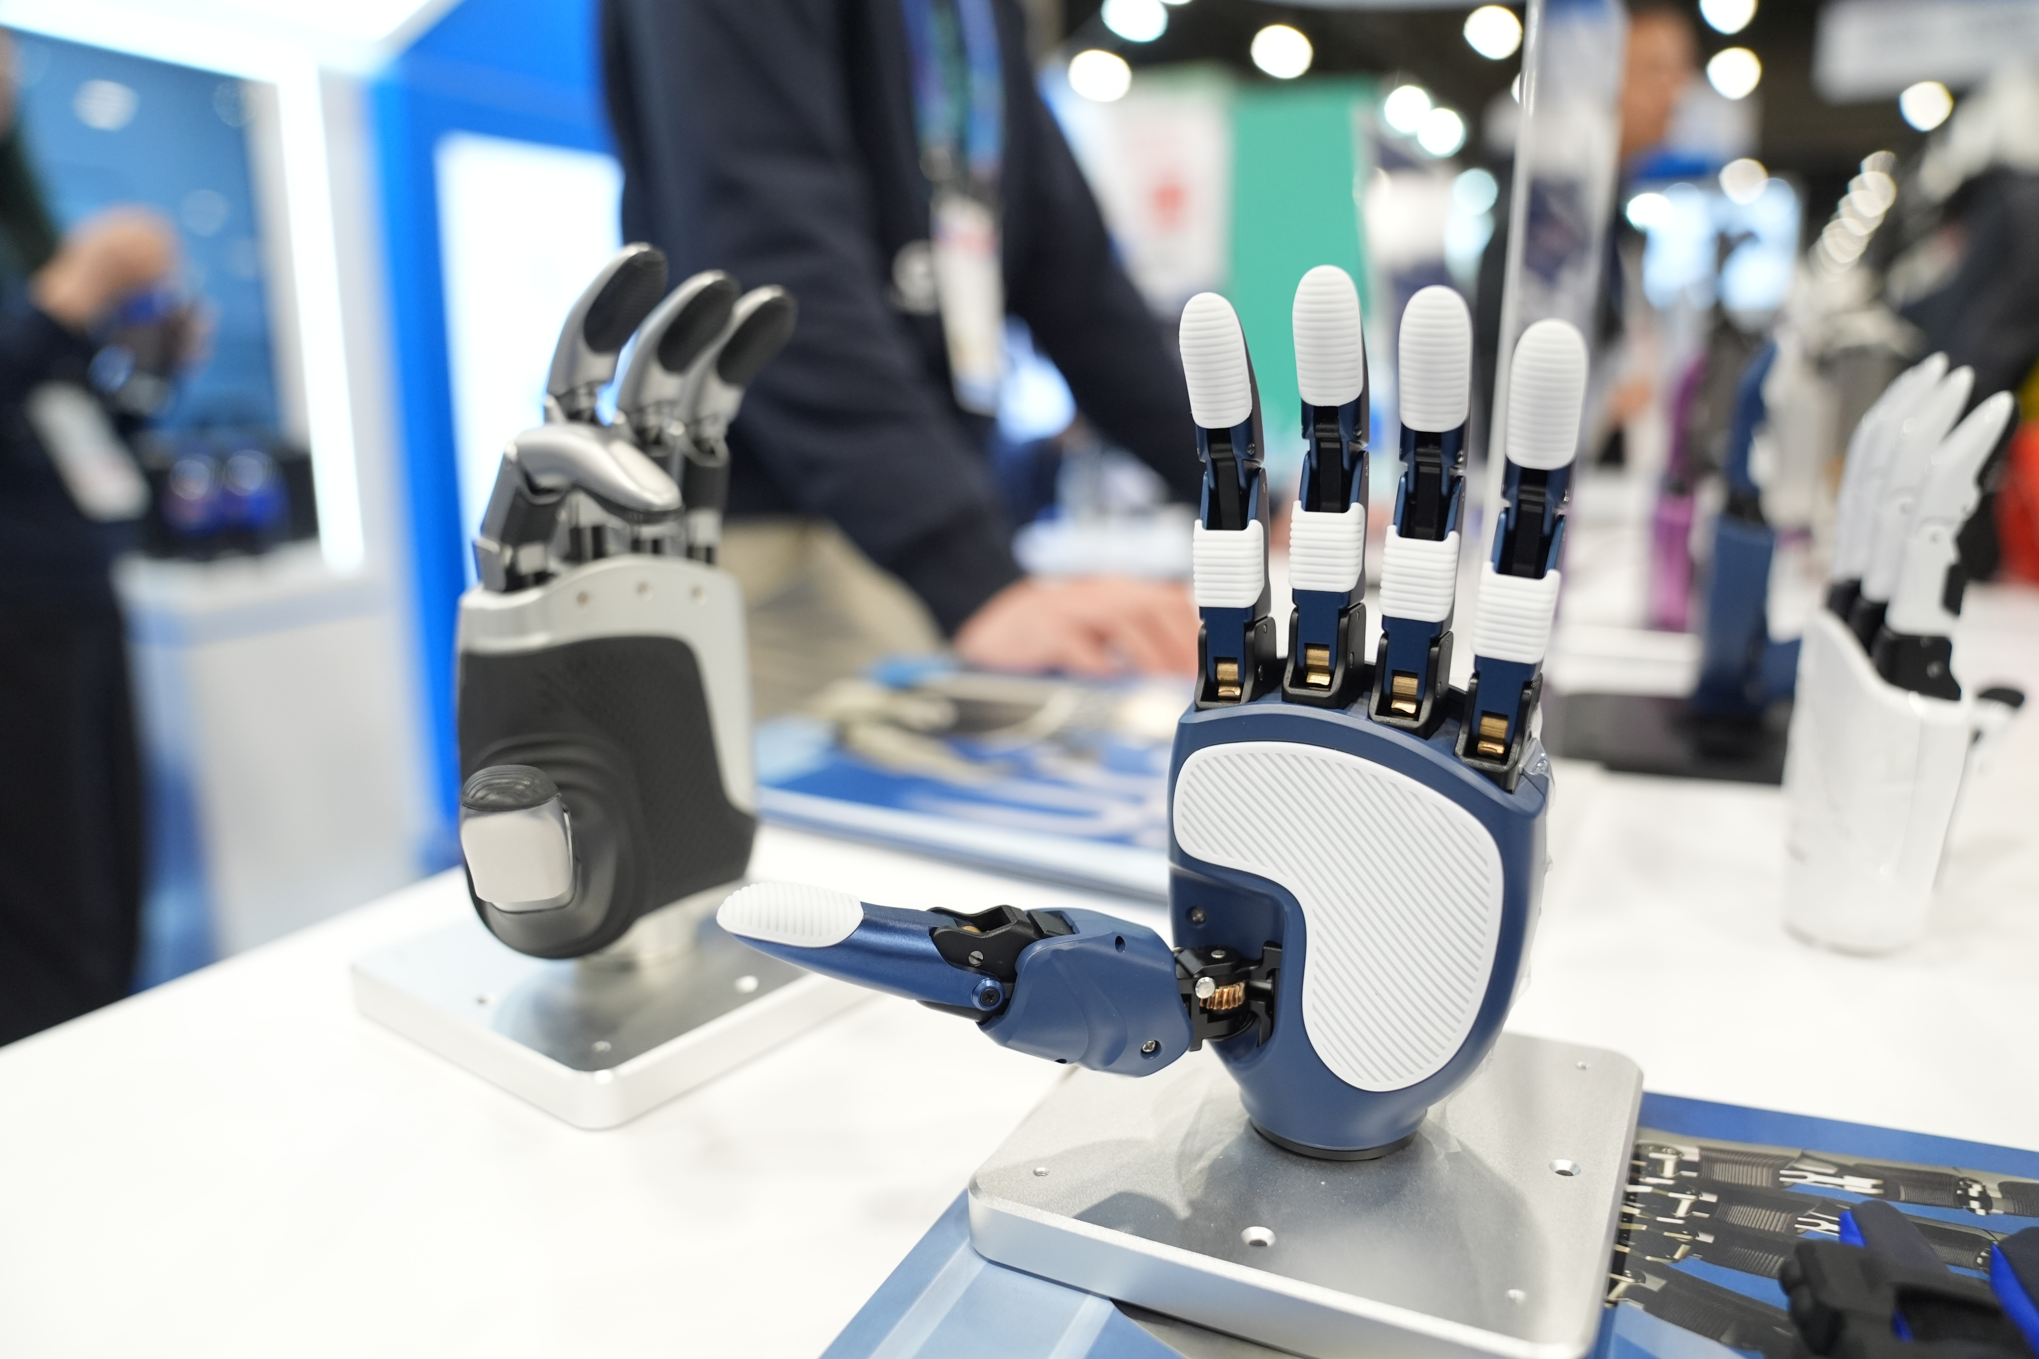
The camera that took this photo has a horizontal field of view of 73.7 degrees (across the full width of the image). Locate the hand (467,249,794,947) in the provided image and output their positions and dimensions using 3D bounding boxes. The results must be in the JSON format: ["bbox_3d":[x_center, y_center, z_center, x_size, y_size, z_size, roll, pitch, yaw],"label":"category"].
[{"bbox_3d":[-0.106,-0.017,0.375,0.085,0.198,0.114,9,15,37],"label":"hand"}]

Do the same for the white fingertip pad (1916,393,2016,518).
[{"bbox_3d":[0.274,-0.065,0.394,0.016,0.043,0.014,29,11,-3],"label":"white fingertip pad"}]

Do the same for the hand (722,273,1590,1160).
[{"bbox_3d":[0.024,0.011,0.294,0.175,0.190,0.084,6,14,27],"label":"hand"}]

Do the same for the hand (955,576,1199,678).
[{"bbox_3d":[0.042,-0.033,0.830,0.165,0.065,0.095,6,14,30],"label":"hand"}]

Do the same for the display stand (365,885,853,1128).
[{"bbox_3d":[-0.116,0.088,0.421,0.125,0.015,0.125,9,15,37],"label":"display stand"}]

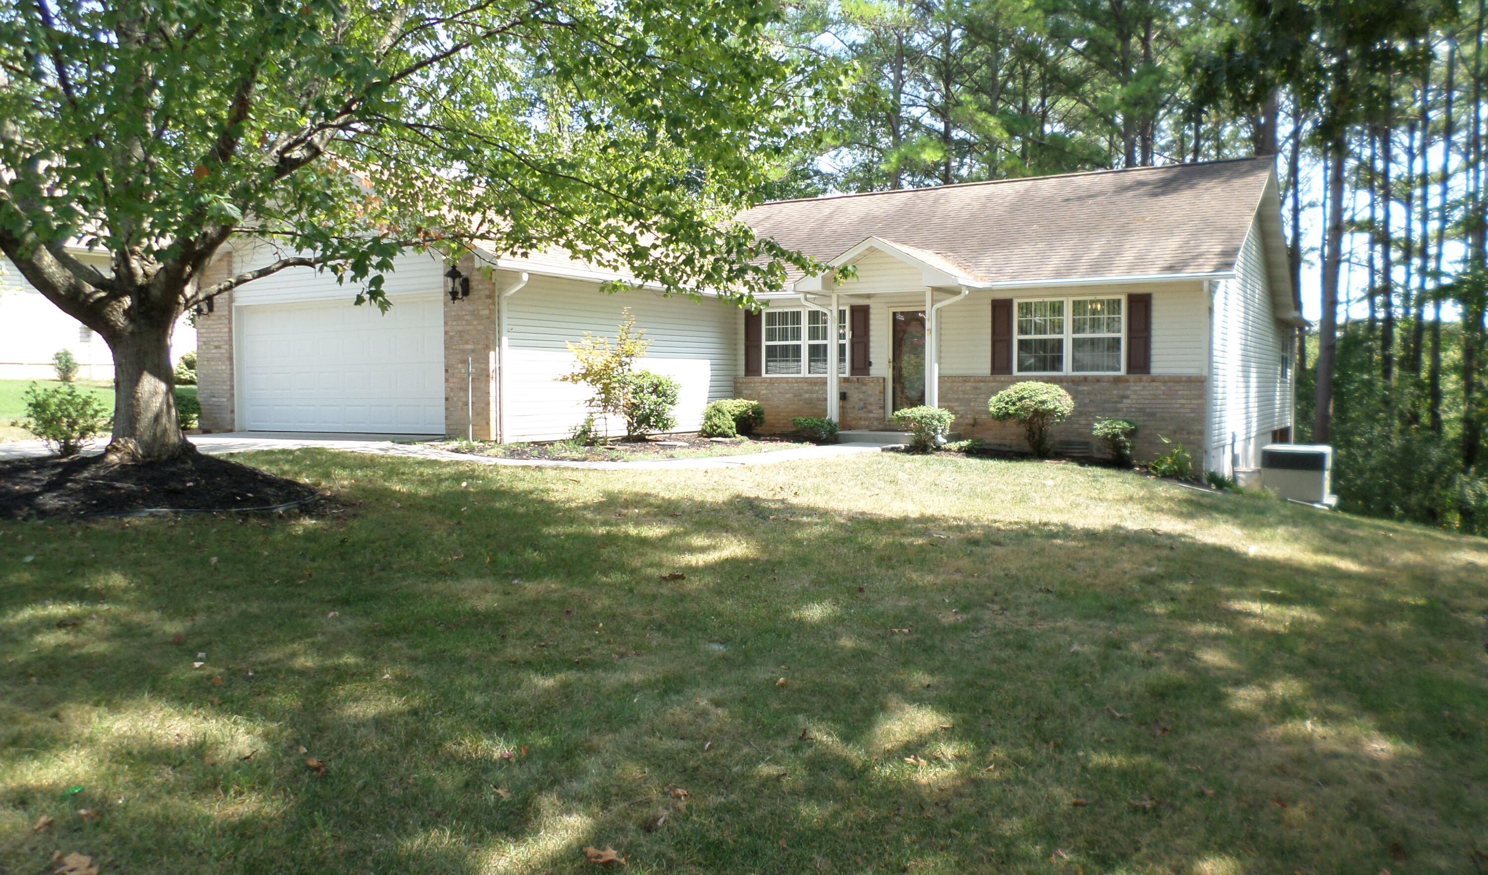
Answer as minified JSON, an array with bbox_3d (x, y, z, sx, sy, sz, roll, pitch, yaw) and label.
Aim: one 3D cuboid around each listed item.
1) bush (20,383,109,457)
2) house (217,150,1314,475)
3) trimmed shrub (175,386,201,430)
[{"bbox_3d":[-7.379,-0.209,11.700,0.920,0.760,0.880,-1,3,-32],"label":"bush"},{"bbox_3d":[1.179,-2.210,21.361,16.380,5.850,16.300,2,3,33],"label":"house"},{"bbox_3d":[-10.069,-0.505,19.138,0.900,0.720,0.900,2,3,33],"label":"trimmed shrub"}]

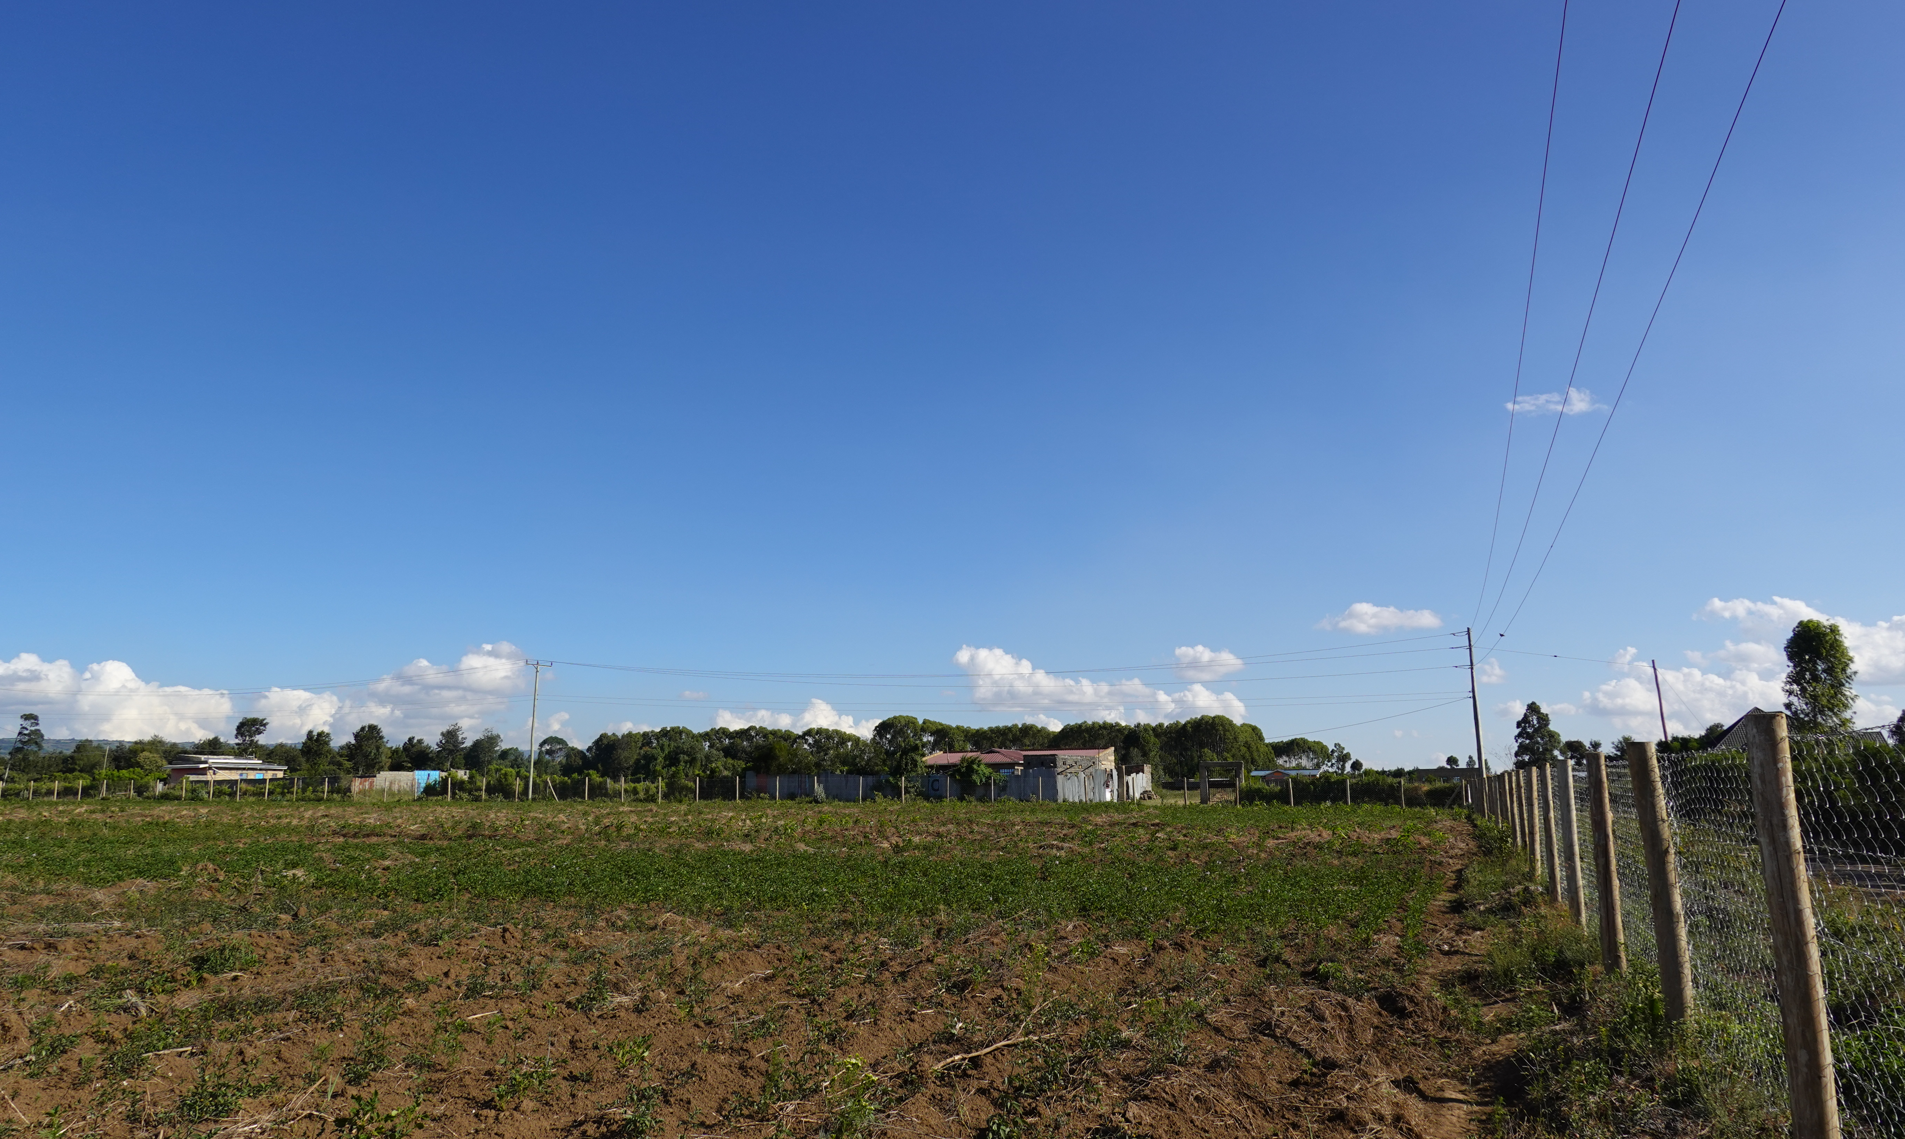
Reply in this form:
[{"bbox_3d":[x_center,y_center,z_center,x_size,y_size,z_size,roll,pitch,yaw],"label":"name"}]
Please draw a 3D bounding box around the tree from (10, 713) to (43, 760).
[{"bbox_3d":[-96.211,19.365,131.265,3.558,8.829,3.558,7,-12,-35],"label":"tree"}]

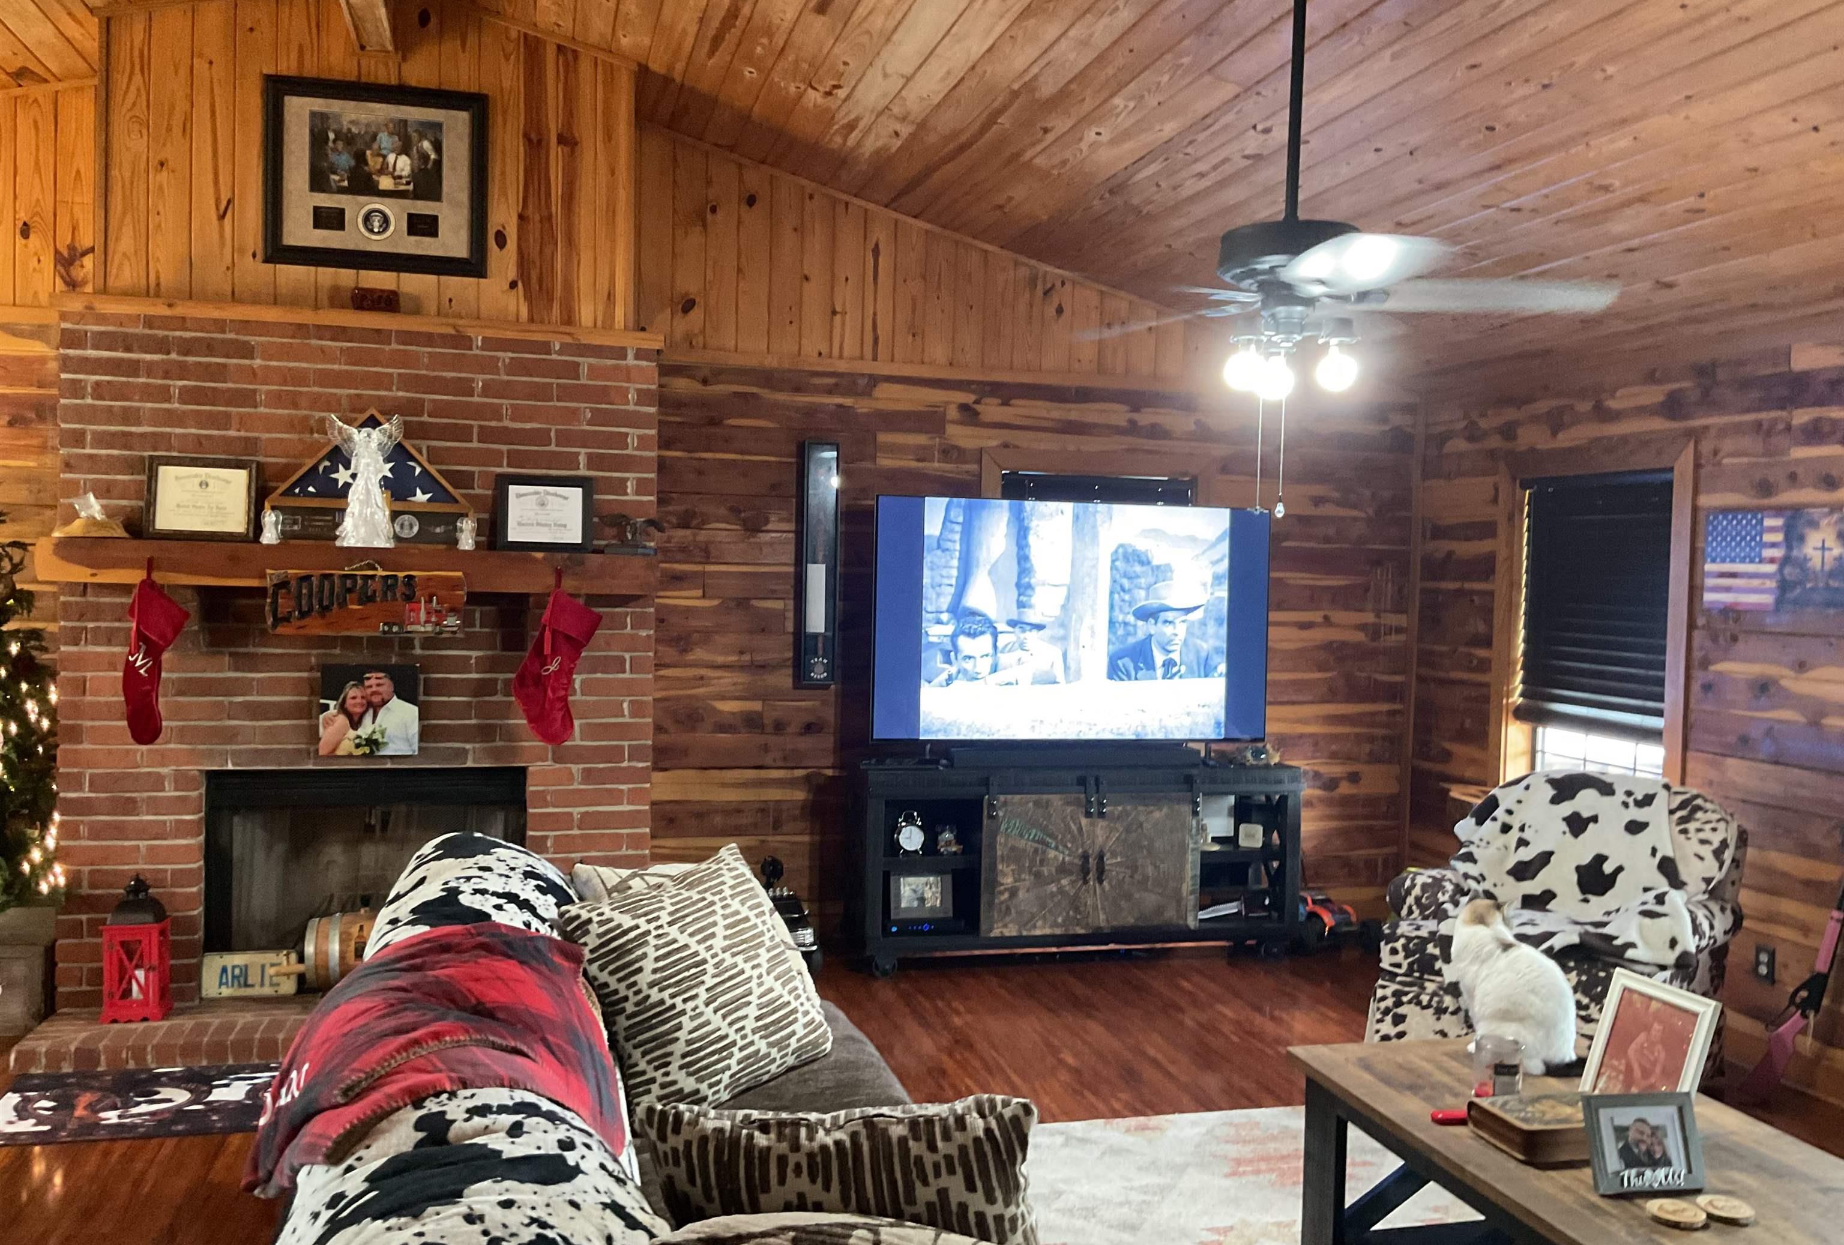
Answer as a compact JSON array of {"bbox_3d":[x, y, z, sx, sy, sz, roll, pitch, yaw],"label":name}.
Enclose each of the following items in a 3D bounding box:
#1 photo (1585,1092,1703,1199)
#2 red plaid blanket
[{"bbox_3d":[1.293,0.938,2.781,0.205,0.172,0.030,1,-17,-9],"label":"photo"},{"bbox_3d":[-0.644,0.589,2.112,0.460,0.260,0.820,1,2,-14],"label":"red plaid blanket"}]

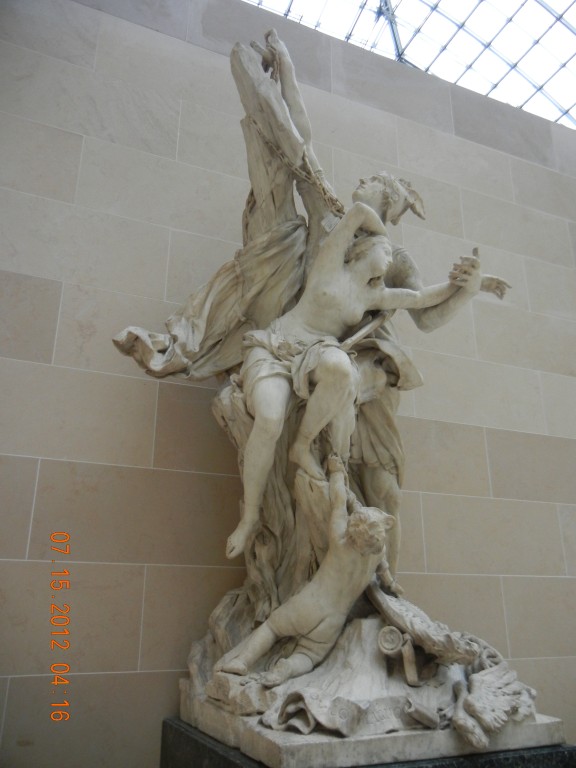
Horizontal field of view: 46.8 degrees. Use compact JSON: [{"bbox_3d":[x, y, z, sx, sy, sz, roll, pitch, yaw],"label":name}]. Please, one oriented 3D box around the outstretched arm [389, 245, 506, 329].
[{"bbox_3d":[0.716,-0.414,2.949,0.540,0.360,0.220,9,-20,-23],"label":"outstretched arm"}]

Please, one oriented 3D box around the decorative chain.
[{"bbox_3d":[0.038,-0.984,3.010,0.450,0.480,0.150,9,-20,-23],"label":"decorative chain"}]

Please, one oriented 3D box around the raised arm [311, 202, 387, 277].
[{"bbox_3d":[0.258,-0.616,2.838,0.300,0.310,0.220,9,-20,-23],"label":"raised arm"}]

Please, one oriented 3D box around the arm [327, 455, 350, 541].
[{"bbox_3d":[0.190,0.427,2.506,0.090,0.330,0.120,9,-20,-23],"label":"arm"}]

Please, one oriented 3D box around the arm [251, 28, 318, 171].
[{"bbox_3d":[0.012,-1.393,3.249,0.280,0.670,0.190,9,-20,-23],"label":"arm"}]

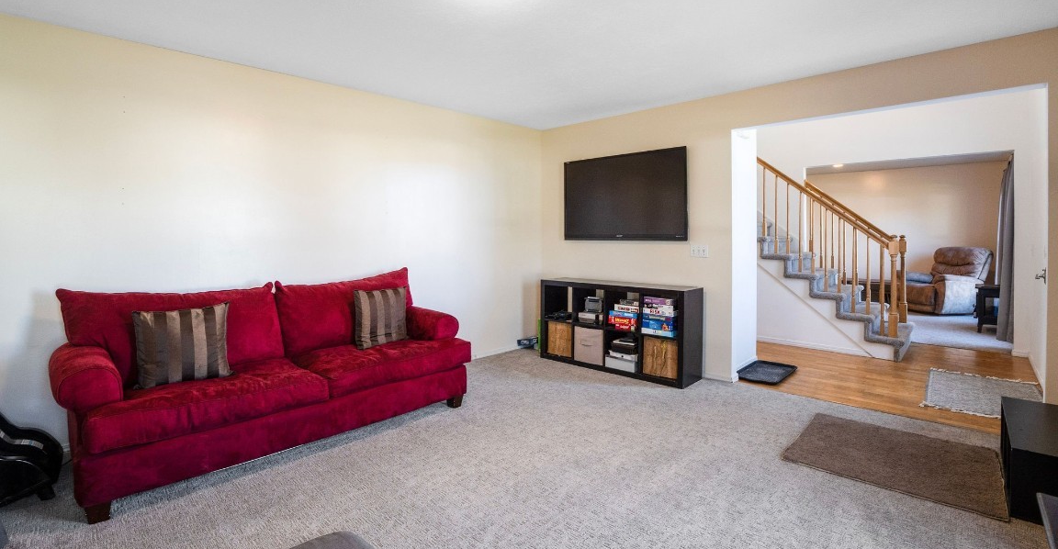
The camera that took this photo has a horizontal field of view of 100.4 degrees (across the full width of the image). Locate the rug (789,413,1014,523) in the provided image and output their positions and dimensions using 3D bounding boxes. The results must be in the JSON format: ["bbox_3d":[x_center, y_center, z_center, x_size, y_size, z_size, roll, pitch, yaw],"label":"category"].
[{"bbox_3d":[2.012,0.999,2.480,0.900,0.020,0.820,3,6,38],"label":"rug"}]

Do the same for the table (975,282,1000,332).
[{"bbox_3d":[5.851,0.422,5.431,0.460,0.590,0.500,4,7,42],"label":"table"}]

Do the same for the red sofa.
[{"bbox_3d":[-1.497,0.532,2.847,2.122,0.960,0.980,-5,7,-41],"label":"red sofa"}]

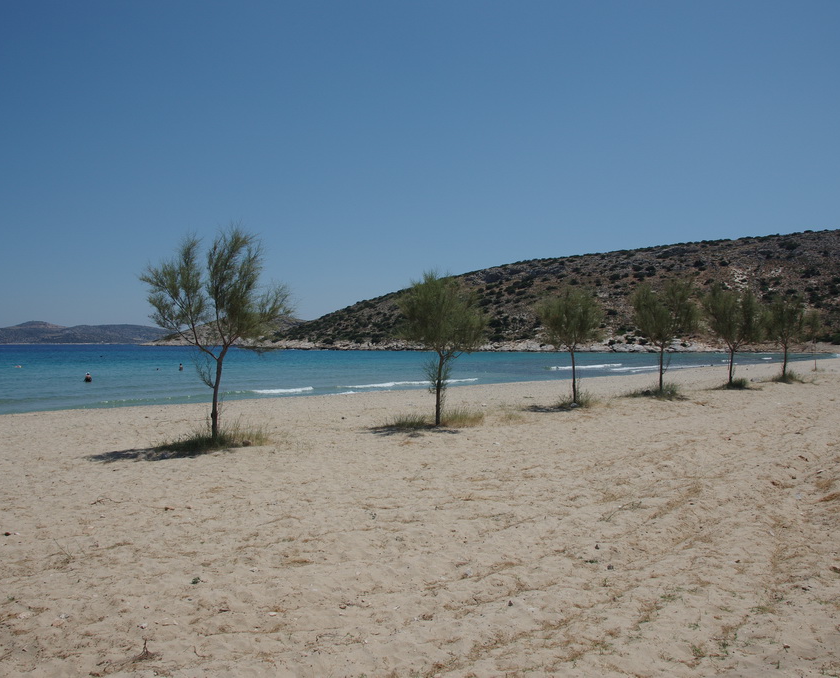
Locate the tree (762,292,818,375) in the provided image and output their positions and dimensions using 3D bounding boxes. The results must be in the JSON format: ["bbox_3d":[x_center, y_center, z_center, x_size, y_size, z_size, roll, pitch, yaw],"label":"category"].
[{"bbox_3d":[15.975,-0.108,30.514,2.320,3.610,2.320,0,0,0],"label":"tree"}]

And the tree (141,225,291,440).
[{"bbox_3d":[-3.427,-0.109,11.892,2.460,3.620,2.310,0,0,0],"label":"tree"}]

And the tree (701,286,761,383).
[{"bbox_3d":[11.762,-0.170,26.794,2.340,3.930,2.340,0,0,0],"label":"tree"}]

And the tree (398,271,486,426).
[{"bbox_3d":[0.492,0.208,15.529,1.930,3.410,1.930,0,0,0],"label":"tree"}]

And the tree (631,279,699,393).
[{"bbox_3d":[7.957,-0.114,23.095,2.210,3.710,2.210,0,0,0],"label":"tree"}]

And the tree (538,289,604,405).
[{"bbox_3d":[4.134,0.205,19.364,1.800,3.170,1.800,0,0,0],"label":"tree"}]

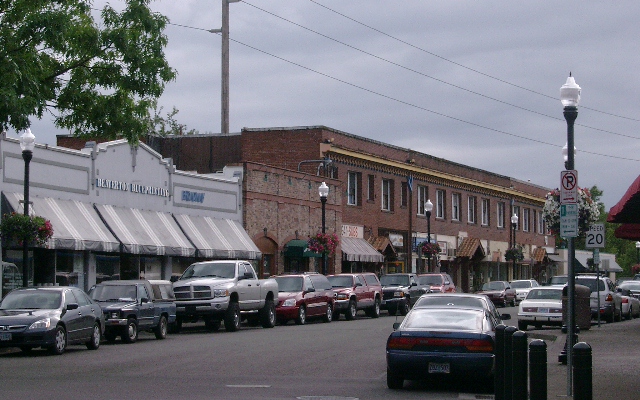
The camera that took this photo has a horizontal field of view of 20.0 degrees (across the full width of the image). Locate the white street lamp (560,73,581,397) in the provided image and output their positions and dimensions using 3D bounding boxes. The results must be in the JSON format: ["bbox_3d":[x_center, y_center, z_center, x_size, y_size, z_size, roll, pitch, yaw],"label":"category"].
[{"bbox_3d":[4.514,0.331,32.486,0.400,5.256,0.400,-1,-3,16],"label":"white street lamp"}]

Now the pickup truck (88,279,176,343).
[{"bbox_3d":[-5.465,3.085,50.514,1.670,1.680,4.500,-1,-3,13],"label":"pickup truck"}]

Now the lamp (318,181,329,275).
[{"bbox_3d":[0.163,1.945,68.686,0.380,5.224,0.380,-1,-3,16],"label":"lamp"}]

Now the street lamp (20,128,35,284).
[{"bbox_3d":[-7.135,0.855,44.086,0.380,5.253,0.380,-1,-3,16],"label":"street lamp"}]

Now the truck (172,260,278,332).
[{"bbox_3d":[-3.061,3.157,59.670,2.030,2.220,5.750,-1,-3,15],"label":"truck"}]

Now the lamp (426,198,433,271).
[{"bbox_3d":[5.067,2.604,83.886,0.380,5.232,0.380,-1,-3,16],"label":"lamp"}]

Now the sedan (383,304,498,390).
[{"bbox_3d":[2.101,2.358,29.476,1.700,1.270,4.500,0,-3,9],"label":"sedan"}]

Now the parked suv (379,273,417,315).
[{"bbox_3d":[3.500,4.225,80.729,1.760,1.770,4.500,-1,-3,17],"label":"parked suv"}]

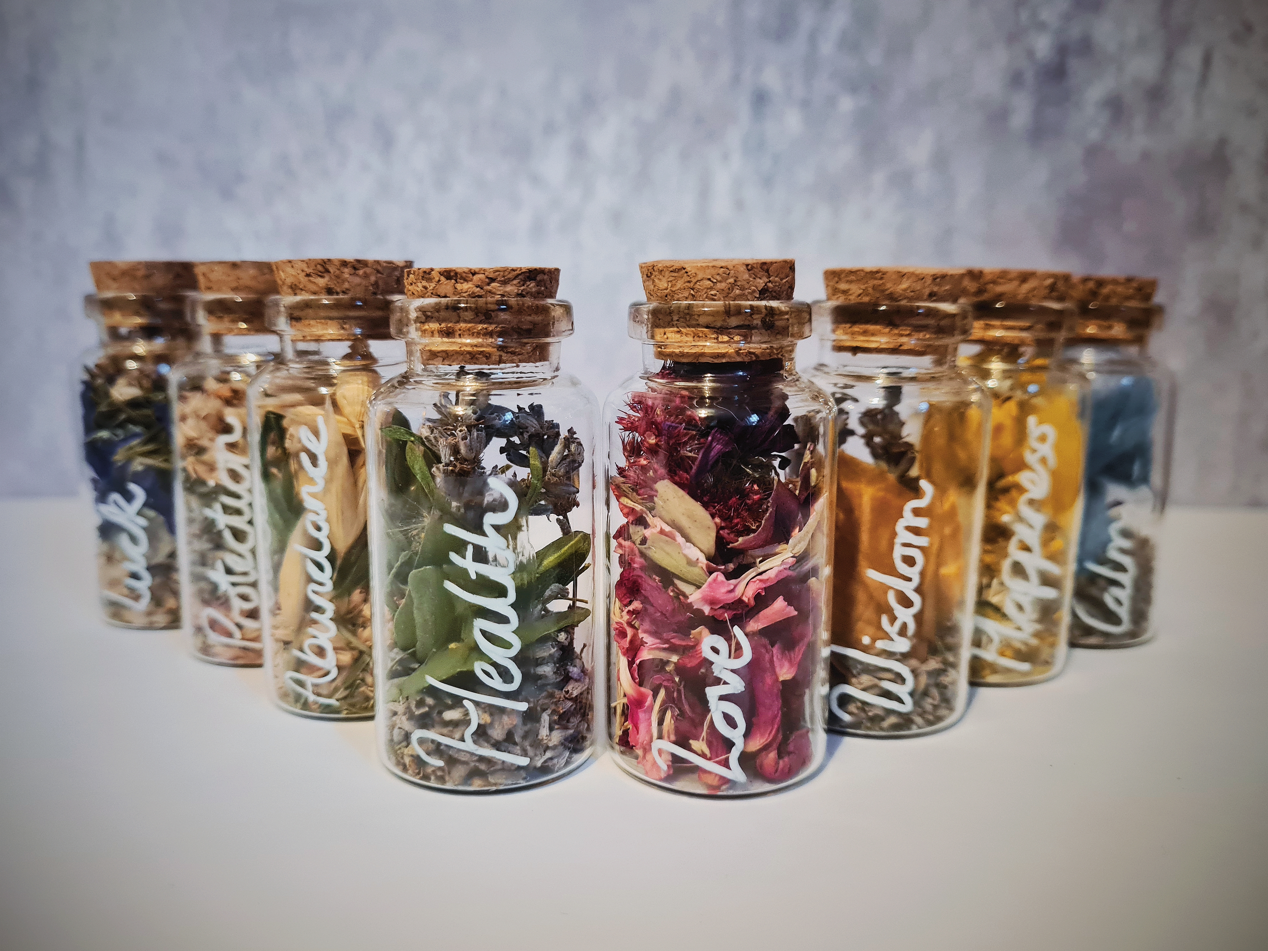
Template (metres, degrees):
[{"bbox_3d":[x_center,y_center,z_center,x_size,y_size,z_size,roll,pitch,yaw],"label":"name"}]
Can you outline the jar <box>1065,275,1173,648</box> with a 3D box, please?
[{"bbox_3d":[0.079,-0.003,0.169,0.028,0.062,0.028,0,11,0],"label":"jar"}]

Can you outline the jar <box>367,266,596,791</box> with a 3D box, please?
[{"bbox_3d":[-0.019,0.005,0.120,0.028,0.061,0.028,0,11,0],"label":"jar"}]

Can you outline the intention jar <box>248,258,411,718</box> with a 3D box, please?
[{"bbox_3d":[-0.041,0.001,0.139,0.028,0.063,0.028,0,11,0],"label":"intention jar"}]

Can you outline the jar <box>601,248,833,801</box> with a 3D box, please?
[{"bbox_3d":[0.010,0.005,0.119,0.028,0.062,0.028,0,11,0],"label":"jar"}]

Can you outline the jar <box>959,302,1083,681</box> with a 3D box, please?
[{"bbox_3d":[0.057,-0.001,0.153,0.028,0.062,0.028,0,11,0],"label":"jar"}]

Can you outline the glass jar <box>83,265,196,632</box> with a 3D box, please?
[{"bbox_3d":[-0.085,-0.006,0.175,0.028,0.063,0.028,0,11,0],"label":"glass jar"}]

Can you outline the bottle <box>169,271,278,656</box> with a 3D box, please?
[{"bbox_3d":[-0.060,-0.003,0.158,0.028,0.063,0.028,0,11,0],"label":"bottle"}]

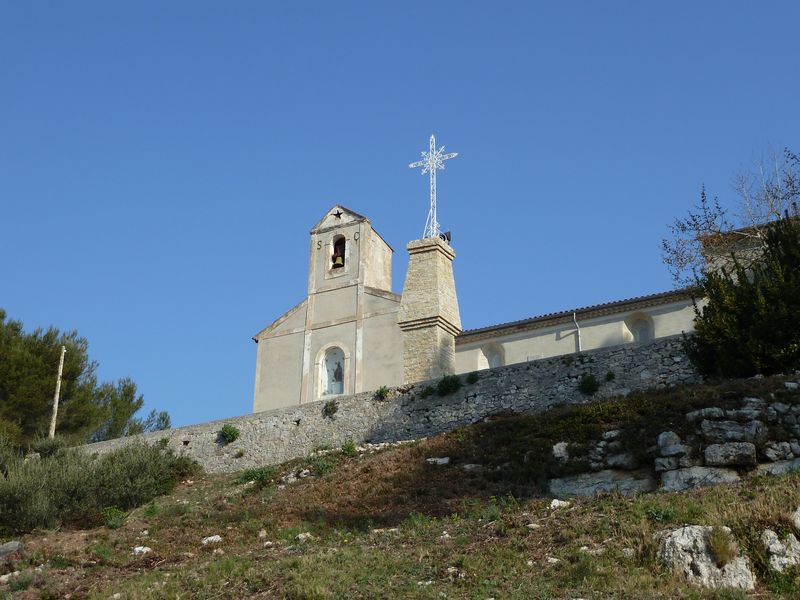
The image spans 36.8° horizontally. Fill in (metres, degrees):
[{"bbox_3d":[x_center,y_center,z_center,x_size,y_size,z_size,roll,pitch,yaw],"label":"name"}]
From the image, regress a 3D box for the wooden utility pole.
[{"bbox_3d":[-15.389,4.201,54.000,0.200,4.730,0.200,-11,-30,21],"label":"wooden utility pole"}]

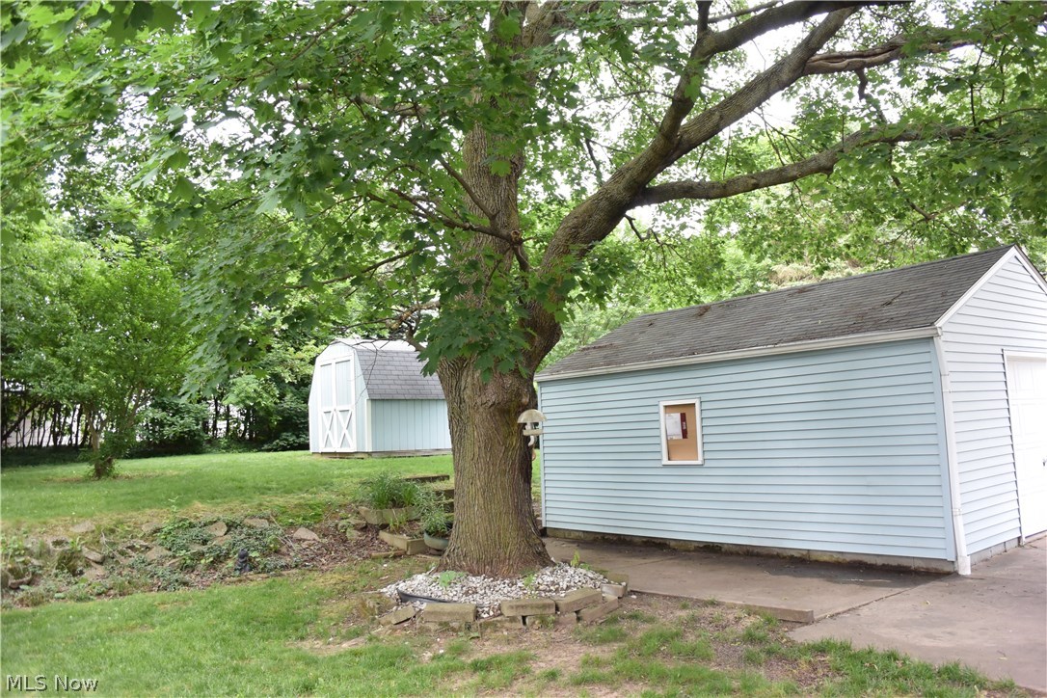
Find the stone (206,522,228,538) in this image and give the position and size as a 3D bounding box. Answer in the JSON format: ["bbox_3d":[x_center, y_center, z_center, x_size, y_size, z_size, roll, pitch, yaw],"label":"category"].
[{"bbox_3d":[-3.911,2.302,10.000,0.290,0.200,0.220,-1,-7,-20],"label":"stone"}]

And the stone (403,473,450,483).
[{"bbox_3d":[-1.580,2.114,12.800,0.850,0.120,0.280,3,-8,-41],"label":"stone"}]

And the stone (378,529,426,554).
[{"bbox_3d":[-1.618,2.554,10.450,0.430,0.190,0.720,-1,-6,-21],"label":"stone"}]

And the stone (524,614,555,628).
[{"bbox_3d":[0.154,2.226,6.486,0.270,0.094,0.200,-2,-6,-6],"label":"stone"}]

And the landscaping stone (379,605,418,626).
[{"bbox_3d":[-1.072,2.291,6.750,0.330,0.100,0.200,-17,0,20],"label":"landscaping stone"}]

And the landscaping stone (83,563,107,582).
[{"bbox_3d":[-4.830,2.516,8.850,0.250,0.180,0.200,-1,-7,-20],"label":"landscaping stone"}]

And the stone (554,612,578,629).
[{"bbox_3d":[0.356,2.263,6.550,0.210,0.110,0.200,-2,-6,-6],"label":"stone"}]

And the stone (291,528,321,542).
[{"bbox_3d":[-2.880,2.458,10.400,0.360,0.190,0.250,-1,-7,-20],"label":"stone"}]

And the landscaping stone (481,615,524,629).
[{"bbox_3d":[-0.197,2.245,6.479,0.360,0.092,0.200,-2,-6,-10],"label":"landscaping stone"}]

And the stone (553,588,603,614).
[{"bbox_3d":[0.424,2.056,6.430,0.415,0.095,0.190,2,-8,-36],"label":"stone"}]

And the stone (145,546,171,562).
[{"bbox_3d":[-4.425,2.478,9.500,0.270,0.150,0.190,-2,-6,-6],"label":"stone"}]

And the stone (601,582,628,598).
[{"bbox_3d":[0.837,2.213,7.200,0.220,0.110,0.210,-5,-6,17],"label":"stone"}]

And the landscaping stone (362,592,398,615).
[{"bbox_3d":[-1.294,2.287,7.050,0.290,0.130,0.220,-6,-7,30],"label":"landscaping stone"}]

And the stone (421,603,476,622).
[{"bbox_3d":[-0.592,2.143,6.368,0.405,0.096,0.196,-3,-6,3],"label":"stone"}]

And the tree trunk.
[{"bbox_3d":[-0.304,1.209,8.250,1.130,2.200,1.080,-3,-6,0],"label":"tree trunk"}]

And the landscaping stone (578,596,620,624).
[{"bbox_3d":[0.648,2.222,6.700,0.200,0.120,0.400,-9,-8,43],"label":"landscaping stone"}]

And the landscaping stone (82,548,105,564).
[{"bbox_3d":[-5.097,2.449,9.300,0.250,0.110,0.180,13,5,-11],"label":"landscaping stone"}]

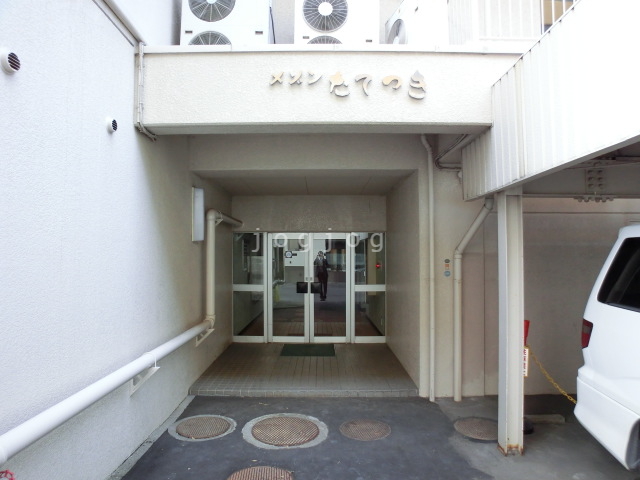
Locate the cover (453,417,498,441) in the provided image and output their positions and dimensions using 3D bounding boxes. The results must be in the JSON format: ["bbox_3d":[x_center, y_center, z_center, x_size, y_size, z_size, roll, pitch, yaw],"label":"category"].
[{"bbox_3d":[1.570,1.831,3.743,0.500,0.030,0.500,0,-2,0],"label":"cover"}]

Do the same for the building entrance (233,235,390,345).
[{"bbox_3d":[-0.185,0.849,6.870,2.730,1.960,0.120,0,-2,0],"label":"building entrance"}]

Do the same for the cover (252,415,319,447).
[{"bbox_3d":[-0.323,1.830,3.693,0.635,0.030,0.635,0,-2,0],"label":"cover"}]

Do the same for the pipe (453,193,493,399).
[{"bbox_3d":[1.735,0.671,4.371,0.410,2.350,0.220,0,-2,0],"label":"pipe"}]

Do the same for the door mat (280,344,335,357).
[{"bbox_3d":[-0.187,1.827,6.465,0.870,0.015,0.760,0,-2,0],"label":"door mat"}]

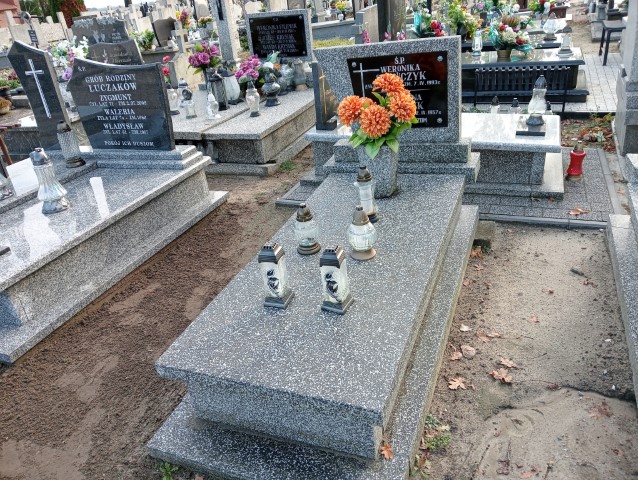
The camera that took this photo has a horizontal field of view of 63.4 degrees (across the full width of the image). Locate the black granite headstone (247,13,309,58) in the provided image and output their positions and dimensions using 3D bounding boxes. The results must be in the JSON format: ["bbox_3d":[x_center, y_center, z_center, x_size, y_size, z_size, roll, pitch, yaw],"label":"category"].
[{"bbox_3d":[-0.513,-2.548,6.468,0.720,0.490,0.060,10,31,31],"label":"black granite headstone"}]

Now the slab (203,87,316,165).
[{"bbox_3d":[-0.421,-1.192,5.146,0.592,0.265,1.750,4,30,22],"label":"slab"}]

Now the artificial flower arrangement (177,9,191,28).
[{"bbox_3d":[-2.109,-3.448,8.041,0.240,0.350,0.220,4,30,22],"label":"artificial flower arrangement"}]

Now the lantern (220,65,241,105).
[{"bbox_3d":[-0.923,-1.647,5.452,0.175,0.370,0.175,4,30,22],"label":"lantern"}]

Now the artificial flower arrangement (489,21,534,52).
[{"bbox_3d":[2.061,-2.152,5.531,0.460,0.330,0.380,4,30,22],"label":"artificial flower arrangement"}]

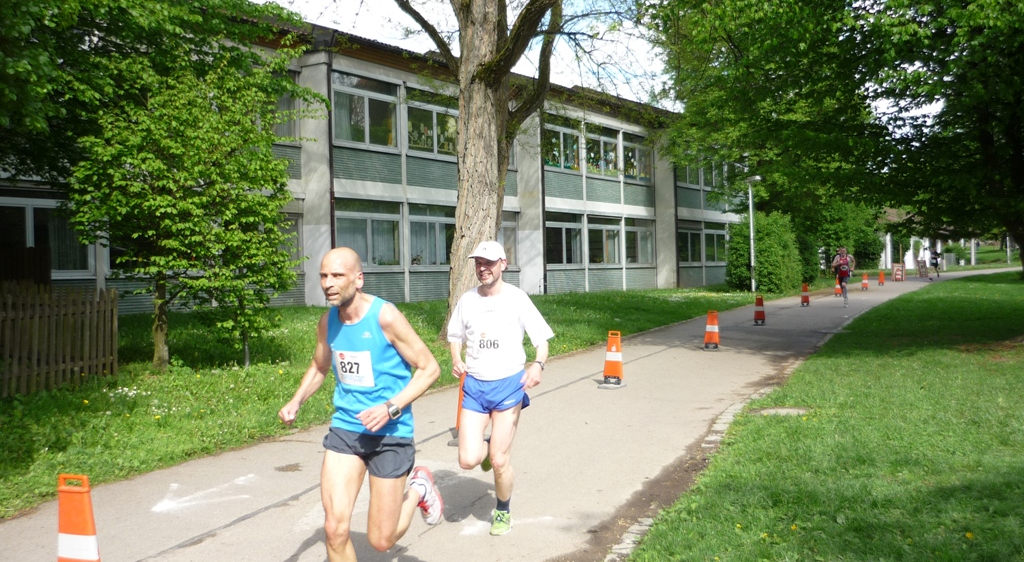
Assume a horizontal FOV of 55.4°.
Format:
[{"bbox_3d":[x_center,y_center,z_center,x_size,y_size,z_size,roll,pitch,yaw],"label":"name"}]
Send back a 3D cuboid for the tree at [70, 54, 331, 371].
[{"bbox_3d":[-4.460,-1.025,13.800,3.500,4.400,3.300,-2,0,-20],"label":"tree"}]

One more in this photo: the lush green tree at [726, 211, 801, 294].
[{"bbox_3d":[10.254,-1.162,39.800,3.000,3.300,3.000,-1,1,24],"label":"lush green tree"}]

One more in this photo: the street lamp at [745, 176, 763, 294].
[{"bbox_3d":[9.401,-1.810,38.000,0.650,4.500,0.250,-1,1,24],"label":"street lamp"}]

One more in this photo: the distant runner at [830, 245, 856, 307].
[{"bbox_3d":[9.897,-0.104,29.100,0.630,1.760,0.700,-1,1,25],"label":"distant runner"}]

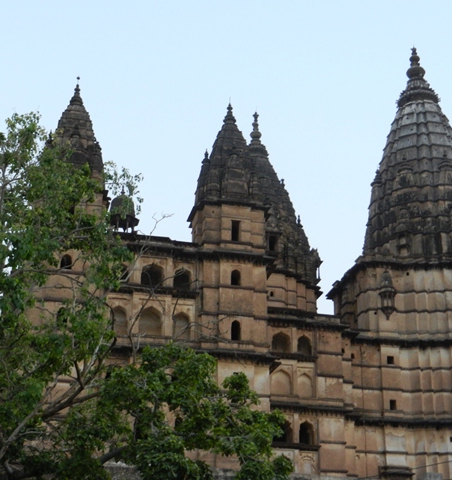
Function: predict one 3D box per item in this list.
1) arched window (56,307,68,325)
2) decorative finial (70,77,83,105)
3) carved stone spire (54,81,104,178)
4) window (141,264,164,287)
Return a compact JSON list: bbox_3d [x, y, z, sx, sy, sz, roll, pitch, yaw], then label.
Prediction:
[{"bbox_3d":[-13.467,6.326,80.791,0.884,1.569,0.400,6,-21,-15],"label":"arched window"},{"bbox_3d":[-12.402,-12.352,81.450,1.020,2.870,1.020,6,-23,-13],"label":"decorative finial"},{"bbox_3d":[-12.464,-8.379,79.780,4.620,10.920,4.620,6,-23,-13],"label":"carved stone spire"},{"bbox_3d":[-5.588,2.736,74.110,1.730,1.810,0.500,6,-23,-13],"label":"window"}]

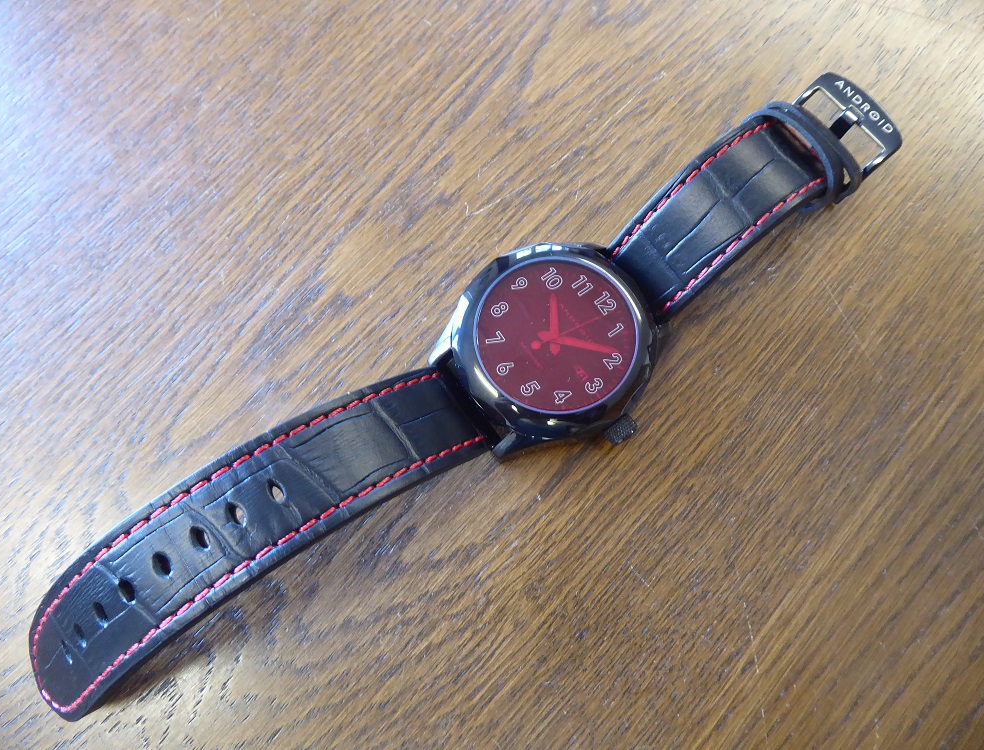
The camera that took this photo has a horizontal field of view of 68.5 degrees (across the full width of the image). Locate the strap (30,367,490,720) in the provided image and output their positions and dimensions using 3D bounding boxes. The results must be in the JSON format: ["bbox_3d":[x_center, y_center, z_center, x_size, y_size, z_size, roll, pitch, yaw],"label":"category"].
[{"bbox_3d":[-0.049,0.031,0.144,0.104,0.023,0.022,-33,73,-8],"label":"strap"}]

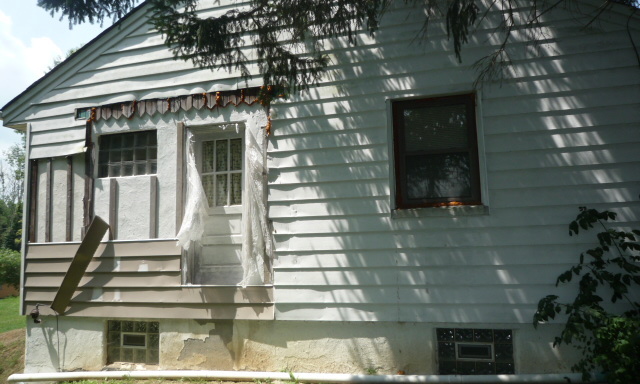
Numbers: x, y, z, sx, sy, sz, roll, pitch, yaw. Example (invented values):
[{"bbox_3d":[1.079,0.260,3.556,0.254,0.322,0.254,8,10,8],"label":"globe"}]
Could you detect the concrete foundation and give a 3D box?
[{"bbox_3d":[-0.597,1.929,5.787,7.263,0.698,0.250,-3,-6,13],"label":"concrete foundation"}]

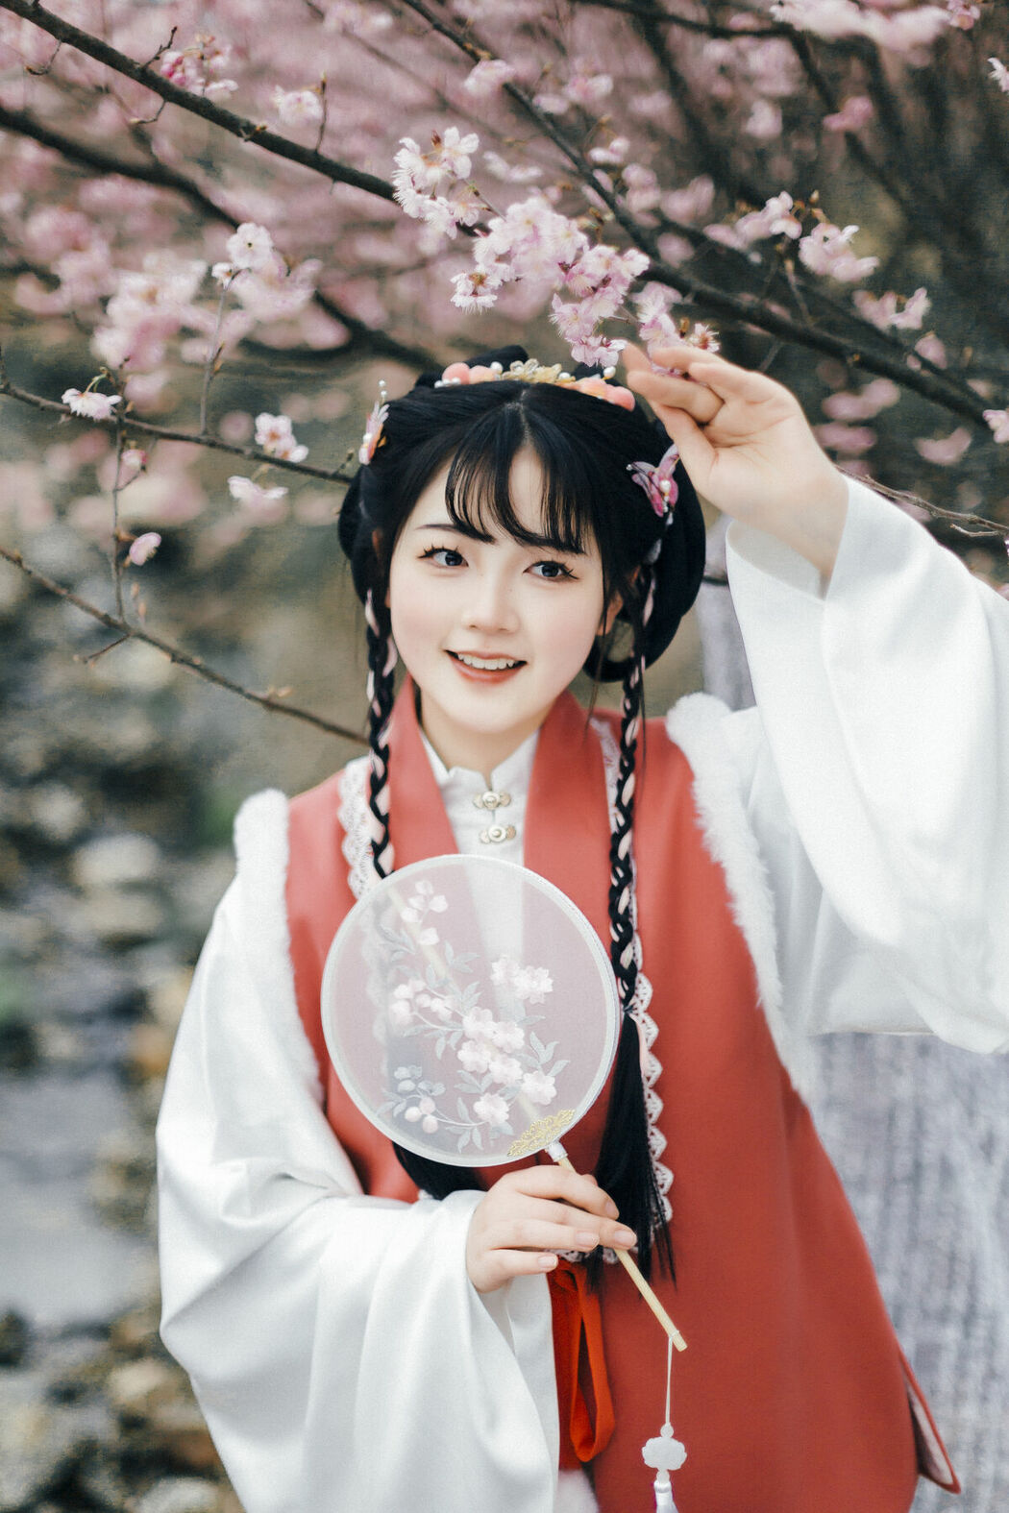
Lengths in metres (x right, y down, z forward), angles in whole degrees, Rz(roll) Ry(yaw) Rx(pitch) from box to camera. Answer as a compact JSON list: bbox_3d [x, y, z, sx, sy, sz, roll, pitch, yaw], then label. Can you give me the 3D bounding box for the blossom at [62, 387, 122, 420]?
[{"bbox_3d":[-0.267,-0.228,1.360,0.039,0.021,0.032,0,7,0],"label":"blossom"}]

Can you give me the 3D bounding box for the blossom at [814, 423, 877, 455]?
[{"bbox_3d":[0.292,-0.272,1.800,0.052,0.029,0.038,1,7,11],"label":"blossom"}]

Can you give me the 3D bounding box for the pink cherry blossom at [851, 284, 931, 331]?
[{"bbox_3d":[0.282,-0.327,1.530,0.054,0.032,0.038,0,7,0],"label":"pink cherry blossom"}]

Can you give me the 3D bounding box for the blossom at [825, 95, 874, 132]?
[{"bbox_3d":[0.287,-0.536,1.750,0.042,0.031,0.034,1,7,11],"label":"blossom"}]

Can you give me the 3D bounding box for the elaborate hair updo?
[{"bbox_3d":[0.011,0.044,1.370,0.240,0.585,0.250,1,7,7],"label":"elaborate hair updo"}]

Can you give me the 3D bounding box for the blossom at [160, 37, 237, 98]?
[{"bbox_3d":[-0.213,-0.479,1.460,0.053,0.042,0.042,0,7,0],"label":"blossom"}]

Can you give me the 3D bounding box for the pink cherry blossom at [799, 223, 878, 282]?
[{"bbox_3d":[0.232,-0.350,1.460,0.054,0.040,0.040,0,7,0],"label":"pink cherry blossom"}]

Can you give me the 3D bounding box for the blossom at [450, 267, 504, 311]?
[{"bbox_3d":[-0.018,-0.303,1.360,0.034,0.029,0.030,1,7,6],"label":"blossom"}]

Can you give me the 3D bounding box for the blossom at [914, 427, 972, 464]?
[{"bbox_3d":[0.354,-0.252,1.700,0.046,0.029,0.034,0,7,0],"label":"blossom"}]

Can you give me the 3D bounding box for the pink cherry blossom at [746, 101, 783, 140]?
[{"bbox_3d":[0.225,-0.551,1.820,0.032,0.033,0.029,0,7,0],"label":"pink cherry blossom"}]

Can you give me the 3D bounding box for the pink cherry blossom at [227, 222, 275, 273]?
[{"bbox_3d":[-0.170,-0.341,1.410,0.033,0.033,0.022,1,7,9],"label":"pink cherry blossom"}]

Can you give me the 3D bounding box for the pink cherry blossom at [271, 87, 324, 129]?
[{"bbox_3d":[-0.148,-0.463,1.500,0.037,0.030,0.026,0,7,3],"label":"pink cherry blossom"}]

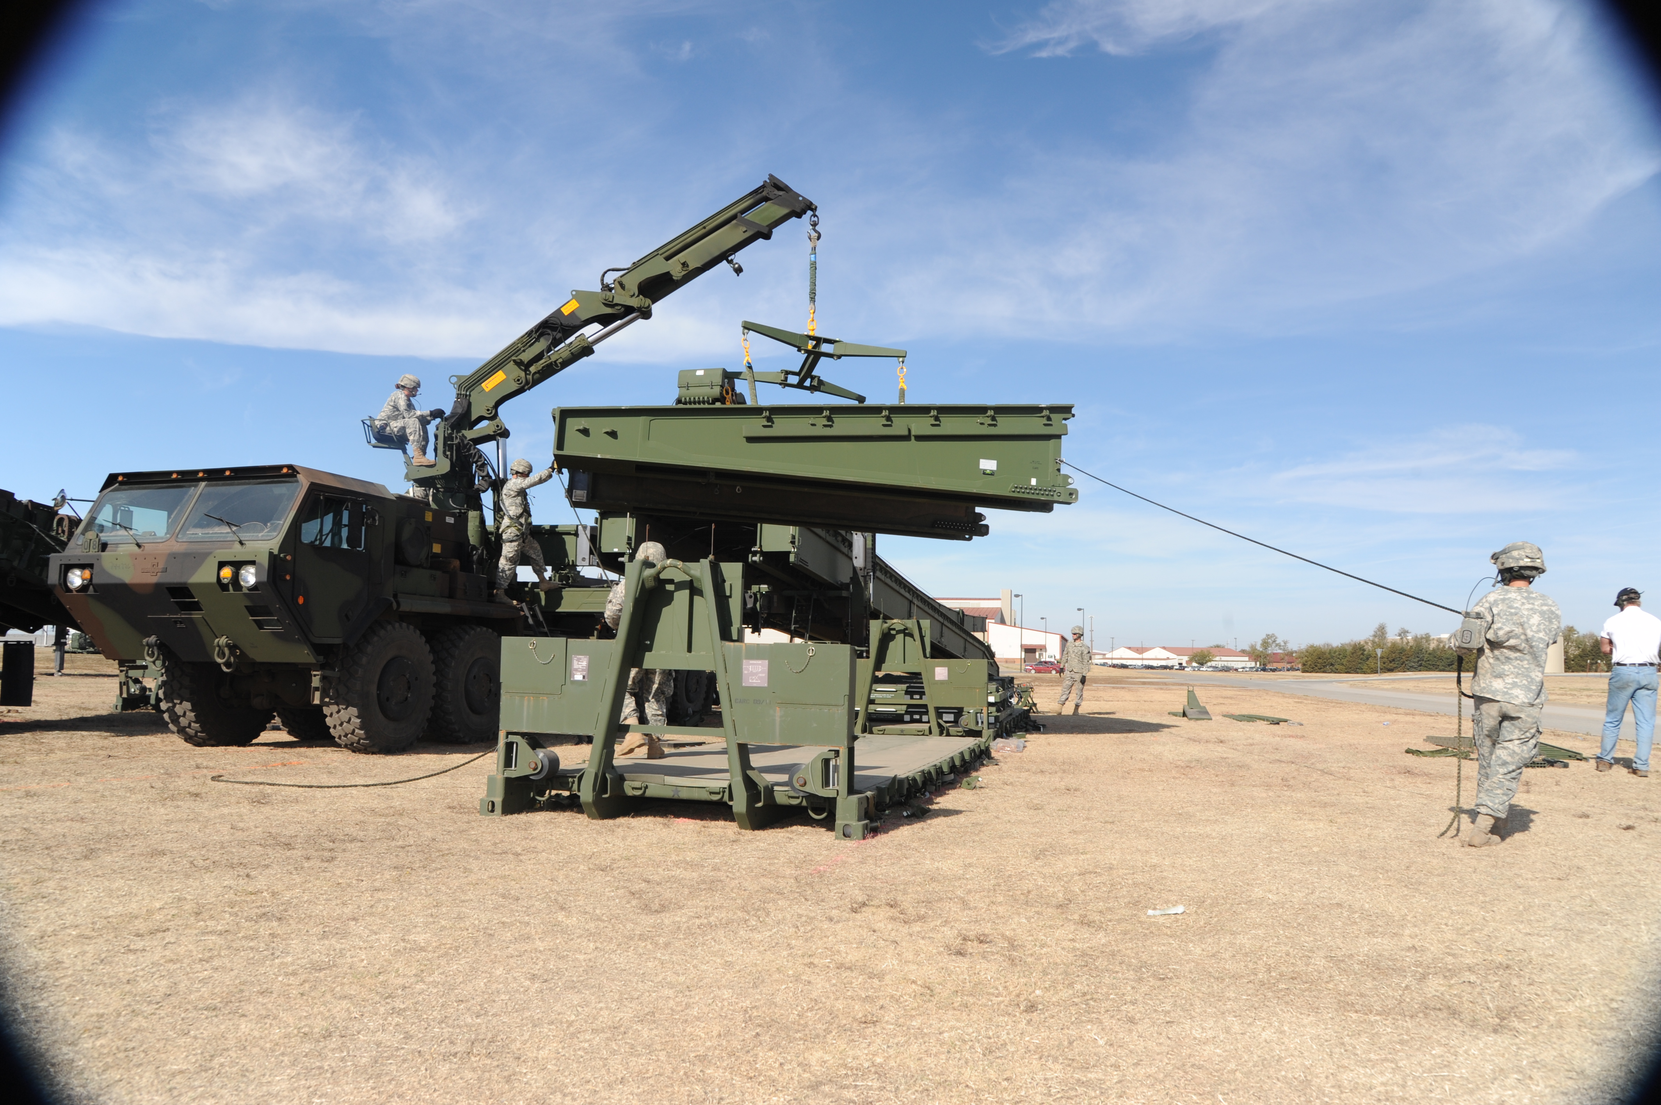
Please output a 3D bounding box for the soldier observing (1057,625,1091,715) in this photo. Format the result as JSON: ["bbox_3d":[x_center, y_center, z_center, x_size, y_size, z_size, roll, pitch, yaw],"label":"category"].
[{"bbox_3d":[4.727,2.284,21.500,0.620,1.767,0.420,-2,-6,33],"label":"soldier observing"}]

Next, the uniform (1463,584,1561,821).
[{"bbox_3d":[4.067,0.887,6.600,0.550,1.397,0.450,-1,-6,17],"label":"uniform"}]

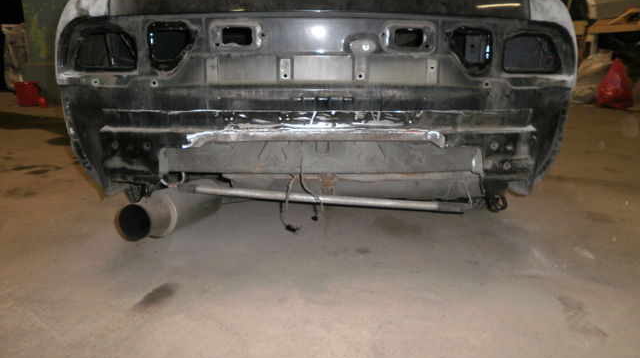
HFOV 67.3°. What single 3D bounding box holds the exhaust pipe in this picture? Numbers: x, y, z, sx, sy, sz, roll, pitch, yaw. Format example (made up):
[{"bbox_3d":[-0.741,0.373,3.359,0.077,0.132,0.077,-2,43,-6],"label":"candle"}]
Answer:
[{"bbox_3d":[-0.540,0.106,1.776,0.164,0.164,0.580,2,6,8],"label":"exhaust pipe"}]

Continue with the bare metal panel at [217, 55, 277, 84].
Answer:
[{"bbox_3d":[-0.218,-0.325,1.434,0.179,0.085,0.020,0,16,-1],"label":"bare metal panel"}]

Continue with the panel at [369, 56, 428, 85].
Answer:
[{"bbox_3d":[0.236,-0.326,1.439,0.181,0.086,0.020,0,16,-1],"label":"panel"}]

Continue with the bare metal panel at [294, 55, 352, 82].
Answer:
[{"bbox_3d":[0.011,-0.329,1.435,0.173,0.077,0.020,0,16,-1],"label":"bare metal panel"}]

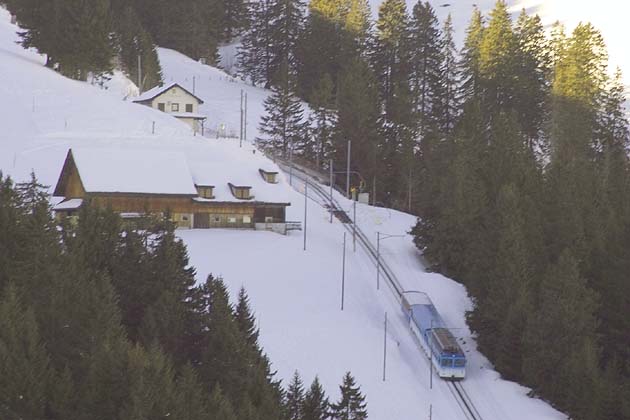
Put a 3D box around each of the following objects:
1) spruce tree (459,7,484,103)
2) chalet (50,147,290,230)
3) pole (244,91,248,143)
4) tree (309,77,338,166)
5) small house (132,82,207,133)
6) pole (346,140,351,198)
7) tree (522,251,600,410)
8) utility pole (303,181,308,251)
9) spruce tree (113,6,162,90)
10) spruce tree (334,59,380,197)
[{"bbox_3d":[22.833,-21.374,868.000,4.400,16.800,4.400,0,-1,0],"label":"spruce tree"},{"bbox_3d":[-18.620,-2.595,772.000,28.300,10.800,12.500,0,-1,-20],"label":"chalet"},{"bbox_3d":[-9.812,-13.309,856.000,0.280,7.800,0.280,0,-1,0],"label":"pole"},{"bbox_3d":[1.044,-12.456,828.000,4.200,13.000,4.200,0,-1,0],"label":"tree"},{"bbox_3d":[-22.988,-15.989,940.000,9.200,8.100,8.700,2,-3,-21],"label":"small house"},{"bbox_3d":[4.917,-5.865,868.000,0.320,8.535,0.320,1,-3,0],"label":"pole"},{"bbox_3d":[28.174,13.830,680.000,8.458,18.402,8.458,1,-3,0],"label":"tree"},{"bbox_3d":[-1.240,0.782,802.000,0.280,9.436,0.280,1,-3,0],"label":"utility pole"},{"bbox_3d":[-28.999,-26.222,972.000,8.169,14.704,8.169,1,-3,0],"label":"spruce tree"},{"bbox_3d":[6.286,-12.203,880.000,6.804,20.708,6.804,1,-3,0],"label":"spruce tree"}]

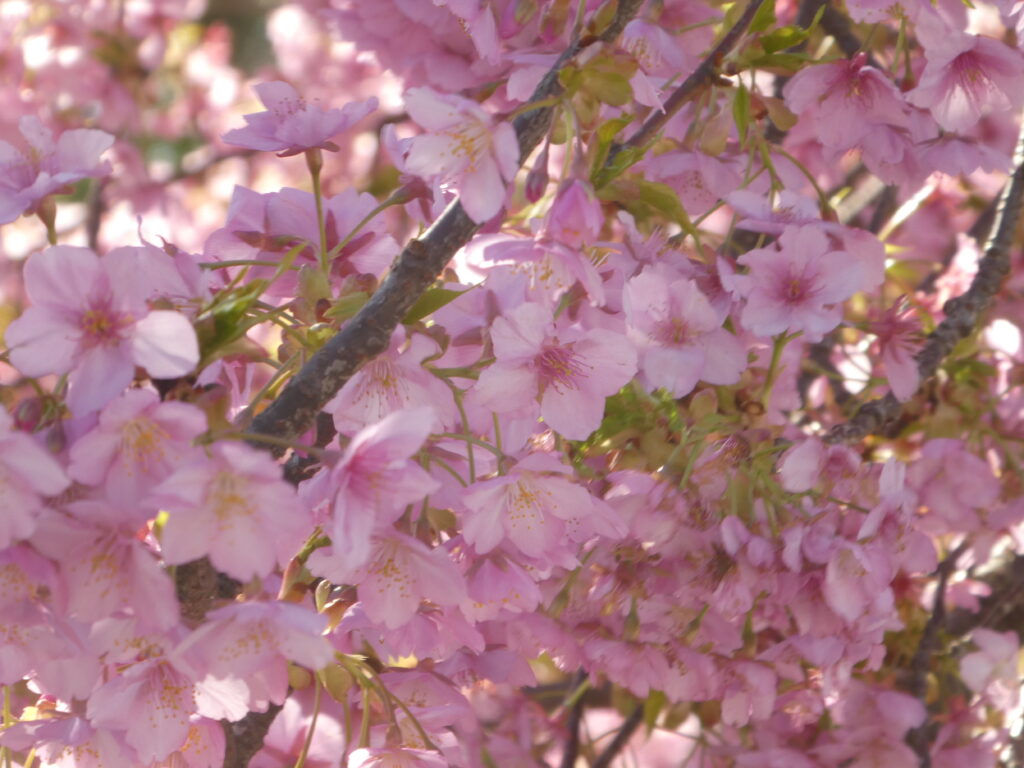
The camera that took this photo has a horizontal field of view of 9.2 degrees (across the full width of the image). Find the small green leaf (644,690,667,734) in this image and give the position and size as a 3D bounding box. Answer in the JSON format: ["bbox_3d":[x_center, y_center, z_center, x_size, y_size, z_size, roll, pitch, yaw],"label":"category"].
[{"bbox_3d":[0.039,0.089,1.720,0.006,0.013,0.004,0,-12,0],"label":"small green leaf"}]

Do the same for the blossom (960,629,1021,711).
[{"bbox_3d":[0.132,0.079,1.750,0.019,0.023,0.016,0,18,18],"label":"blossom"}]

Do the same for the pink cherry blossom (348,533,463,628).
[{"bbox_3d":[-0.025,0.045,1.470,0.030,0.023,0.018,0,33,-3],"label":"pink cherry blossom"}]

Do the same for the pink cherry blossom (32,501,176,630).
[{"bbox_3d":[-0.091,0.041,1.420,0.033,0.030,0.020,0,30,0],"label":"pink cherry blossom"}]

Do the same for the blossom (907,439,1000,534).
[{"bbox_3d":[0.116,0.027,1.660,0.025,0.025,0.015,0,15,6],"label":"blossom"}]

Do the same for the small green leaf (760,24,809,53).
[{"bbox_3d":[0.068,-0.086,1.580,0.013,0.008,0.005,-14,-55,11],"label":"small green leaf"}]

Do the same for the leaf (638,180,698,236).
[{"bbox_3d":[0.038,-0.042,1.530,0.010,0.021,0.006,-24,-27,-56],"label":"leaf"}]

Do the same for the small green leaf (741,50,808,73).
[{"bbox_3d":[0.065,-0.080,1.570,0.017,0.007,0.004,3,-53,11],"label":"small green leaf"}]

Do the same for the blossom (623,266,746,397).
[{"bbox_3d":[0.044,-0.013,1.600,0.031,0.033,0.017,0,3,0],"label":"blossom"}]

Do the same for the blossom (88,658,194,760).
[{"bbox_3d":[-0.084,0.074,1.440,0.029,0.020,0.027,-2,-52,9],"label":"blossom"}]

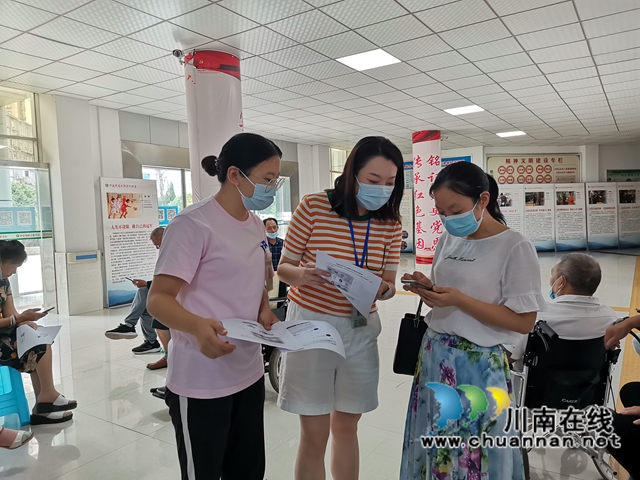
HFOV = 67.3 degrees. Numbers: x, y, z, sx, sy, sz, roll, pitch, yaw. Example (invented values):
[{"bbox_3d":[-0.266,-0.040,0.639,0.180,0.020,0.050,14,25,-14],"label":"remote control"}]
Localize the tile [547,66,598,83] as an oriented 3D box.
[{"bbox_3d":[3.386,-2.206,6.451,0.600,0.020,0.600,0,4,34],"label":"tile"}]

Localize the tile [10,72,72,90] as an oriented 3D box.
[{"bbox_3d":[-3.438,-1.973,5.966,0.600,0.020,0.600,1,4,34],"label":"tile"}]

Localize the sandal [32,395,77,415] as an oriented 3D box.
[{"bbox_3d":[-1.794,1.114,3.280,0.250,0.100,0.092,-3,4,-16],"label":"sandal"}]

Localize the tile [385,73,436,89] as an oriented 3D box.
[{"bbox_3d":[1.229,-2.142,6.492,0.600,0.020,0.600,0,4,34],"label":"tile"}]

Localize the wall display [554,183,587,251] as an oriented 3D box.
[{"bbox_3d":[7.158,-0.634,13.712,0.920,1.910,0.050,-1,3,8],"label":"wall display"}]

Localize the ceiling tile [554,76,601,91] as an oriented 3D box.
[{"bbox_3d":[3.736,-2.246,6.989,0.600,0.020,0.600,0,4,34],"label":"ceiling tile"}]

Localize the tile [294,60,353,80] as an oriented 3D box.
[{"bbox_3d":[0.060,-2.060,5.793,0.600,0.030,0.600,0,4,34],"label":"tile"}]

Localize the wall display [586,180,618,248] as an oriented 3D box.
[{"bbox_3d":[8.167,-0.679,13.875,0.890,1.960,0.050,-2,3,-7],"label":"wall display"}]

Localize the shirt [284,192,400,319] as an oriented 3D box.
[{"bbox_3d":[0.077,0.045,1.730,0.420,0.440,0.250,-3,6,-17],"label":"shirt"}]

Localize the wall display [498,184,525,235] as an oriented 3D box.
[{"bbox_3d":[5.364,-0.572,13.699,0.950,1.980,0.050,-2,3,-8],"label":"wall display"}]

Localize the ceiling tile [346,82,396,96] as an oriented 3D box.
[{"bbox_3d":[0.728,-2.145,6.827,0.600,0.020,0.600,0,4,34],"label":"ceiling tile"}]

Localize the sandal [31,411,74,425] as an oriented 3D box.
[{"bbox_3d":[-1.786,1.164,3.202,0.245,0.085,0.090,-2,3,-7],"label":"sandal"}]

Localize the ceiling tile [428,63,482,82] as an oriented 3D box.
[{"bbox_3d":[1.722,-2.135,6.121,0.600,0.020,0.600,0,4,34],"label":"ceiling tile"}]

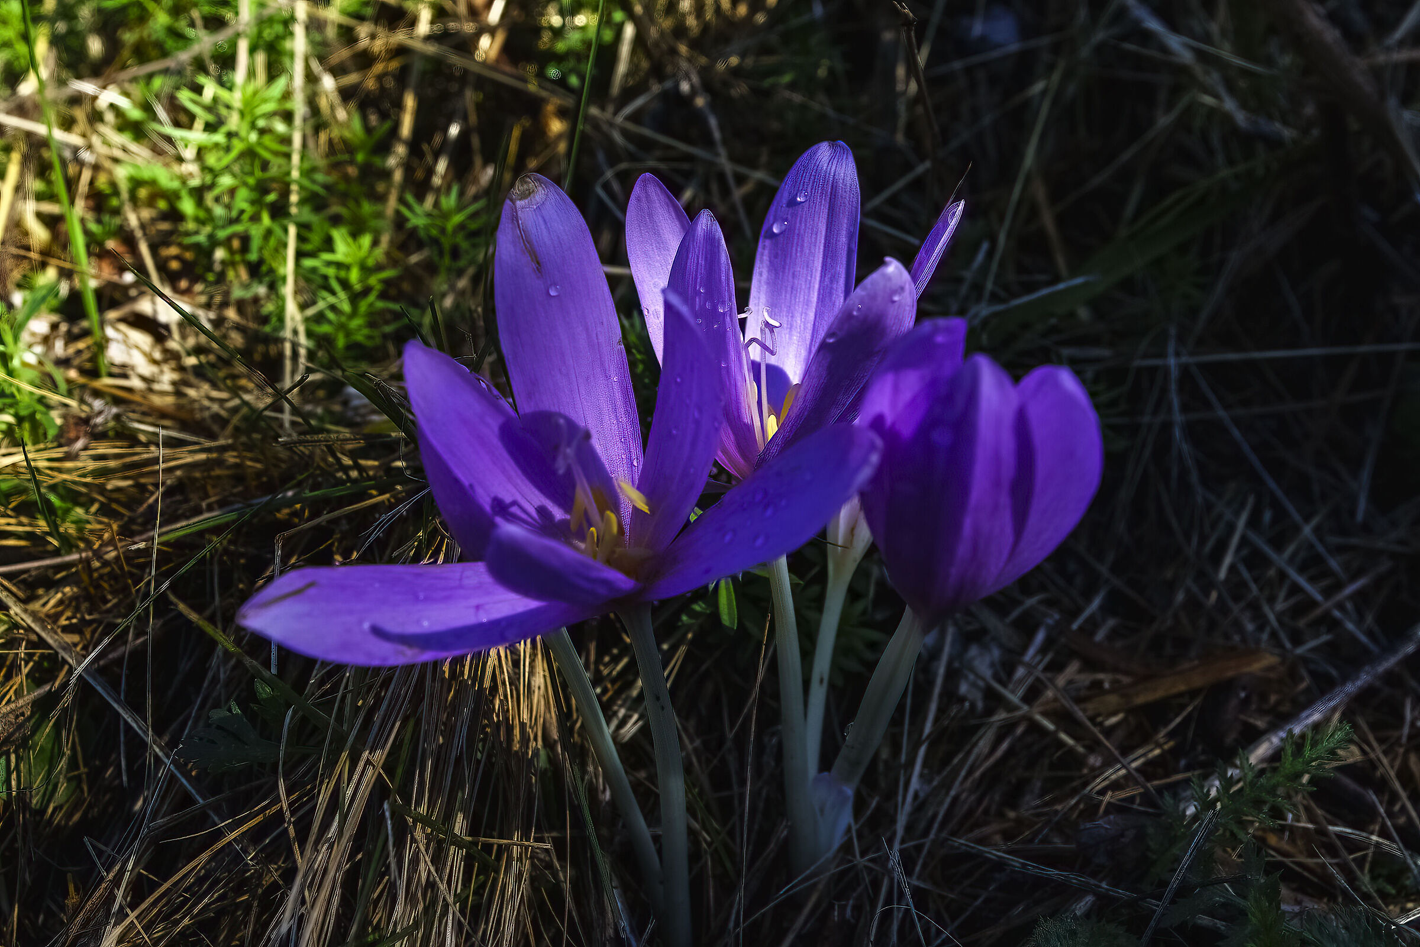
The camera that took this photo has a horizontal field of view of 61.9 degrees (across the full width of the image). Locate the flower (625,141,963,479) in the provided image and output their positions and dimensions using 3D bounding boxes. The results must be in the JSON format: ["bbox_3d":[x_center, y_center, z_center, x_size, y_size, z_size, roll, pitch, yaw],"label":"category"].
[{"bbox_3d":[0.017,-0.031,0.243,0.066,0.062,0.055,0,27,0],"label":"flower"}]

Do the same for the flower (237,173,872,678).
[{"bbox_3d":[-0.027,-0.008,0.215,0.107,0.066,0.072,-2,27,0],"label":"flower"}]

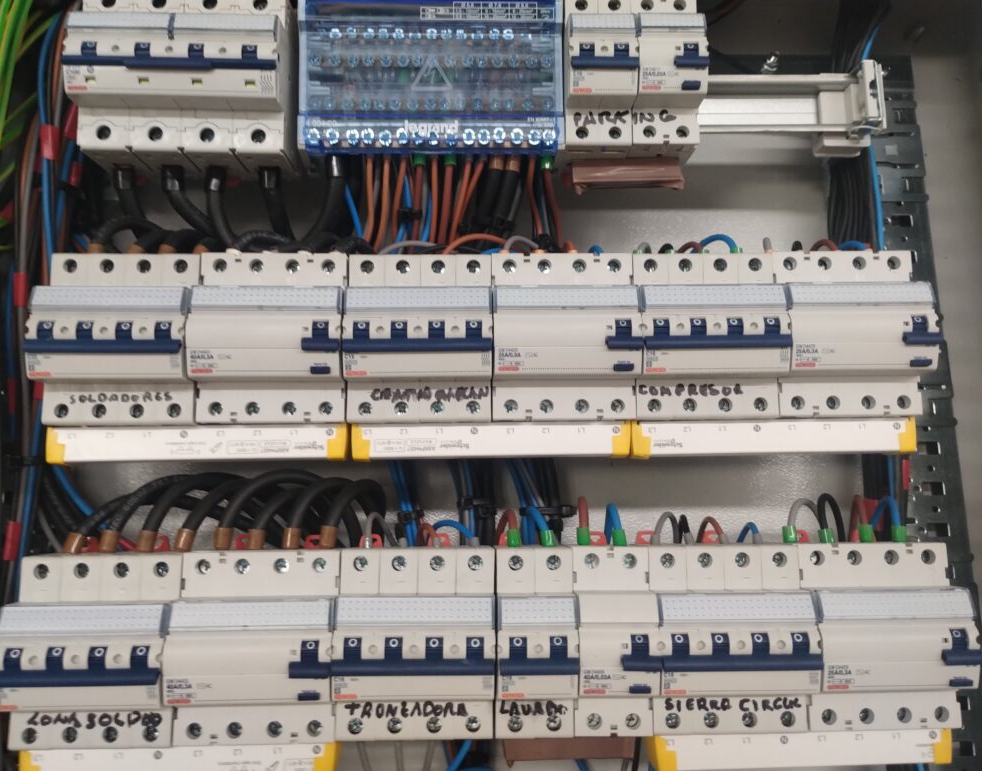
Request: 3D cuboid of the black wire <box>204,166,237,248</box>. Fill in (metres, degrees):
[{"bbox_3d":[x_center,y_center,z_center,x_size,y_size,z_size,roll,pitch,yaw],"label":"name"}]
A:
[{"bbox_3d":[-0.144,-0.096,0.444,0.017,0.044,0.016,0,-11,-2],"label":"black wire"}]

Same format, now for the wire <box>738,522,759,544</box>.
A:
[{"bbox_3d":[0.127,0.072,0.408,0.011,0.010,0.009,0,-6,-2],"label":"wire"}]

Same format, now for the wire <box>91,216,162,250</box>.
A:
[{"bbox_3d":[-0.195,-0.081,0.442,0.038,0.018,0.018,0,-11,-2],"label":"wire"}]

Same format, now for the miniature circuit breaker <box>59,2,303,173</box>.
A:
[{"bbox_3d":[-0.162,-0.166,0.448,0.106,0.089,0.072,0,-6,-2],"label":"miniature circuit breaker"}]

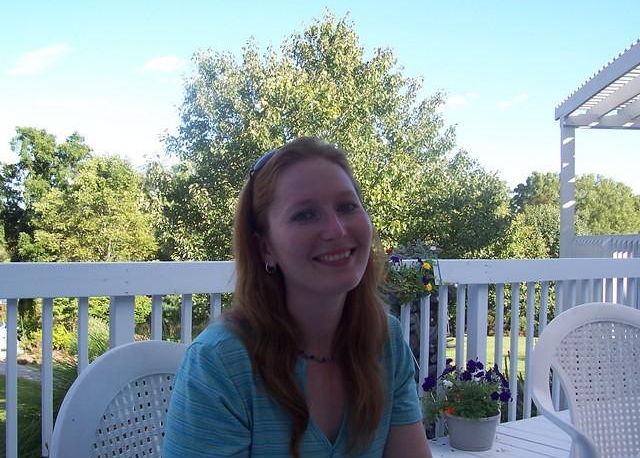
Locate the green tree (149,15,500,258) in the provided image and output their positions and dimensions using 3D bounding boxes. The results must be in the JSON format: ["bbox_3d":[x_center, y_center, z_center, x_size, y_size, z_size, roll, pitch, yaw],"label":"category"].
[{"bbox_3d":[0.220,-1.200,16.000,8.400,7.600,7.600,0,-2,0],"label":"green tree"}]

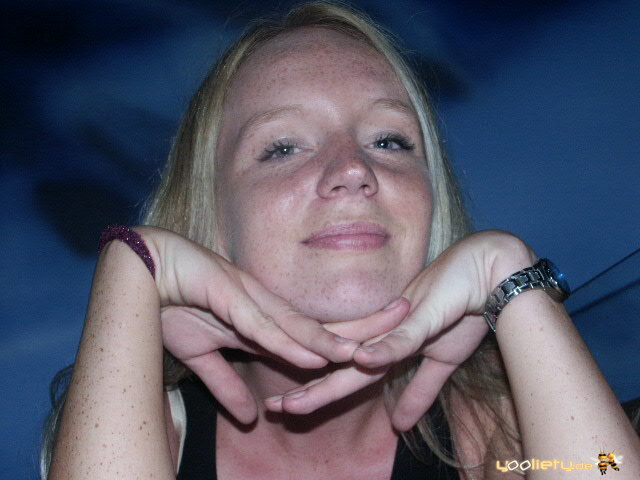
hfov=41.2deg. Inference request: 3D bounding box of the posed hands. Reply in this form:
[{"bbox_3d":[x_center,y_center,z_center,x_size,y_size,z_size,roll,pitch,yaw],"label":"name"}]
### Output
[{"bbox_3d":[0.010,0.052,0.510,0.232,0.117,0.110,0,-6,0],"label":"posed hands"}]

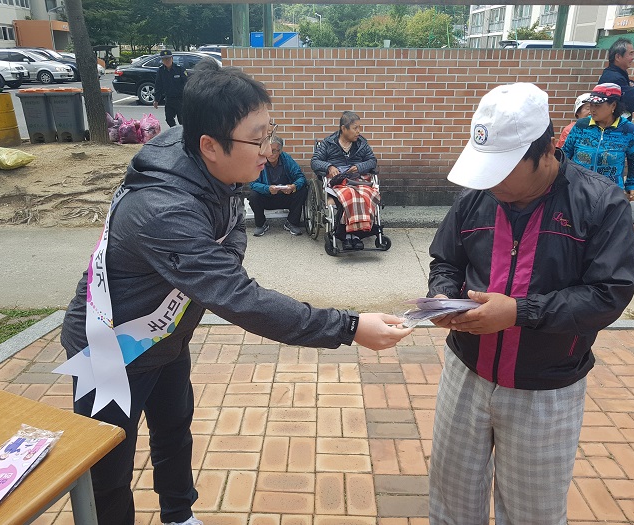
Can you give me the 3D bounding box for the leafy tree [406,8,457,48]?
[{"bbox_3d":[7.625,-14.564,35.106,3.500,4.200,3.500,0,21,0],"label":"leafy tree"}]

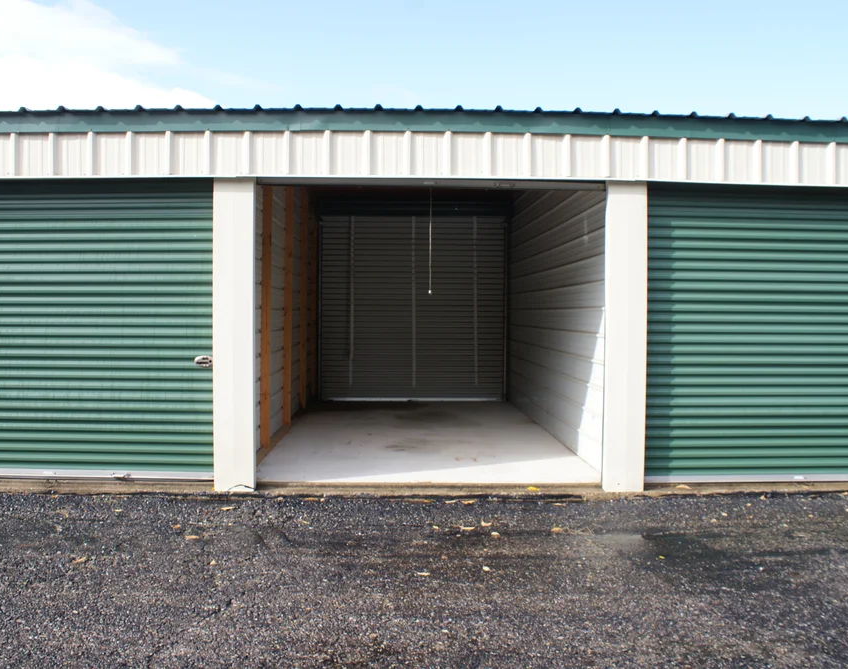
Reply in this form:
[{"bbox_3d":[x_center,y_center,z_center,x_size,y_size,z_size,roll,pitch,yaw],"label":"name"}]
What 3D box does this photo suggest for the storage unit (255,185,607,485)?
[{"bbox_3d":[-0.050,-0.140,8.620,2.820,2.430,5.600,0,2,-2],"label":"storage unit"}]

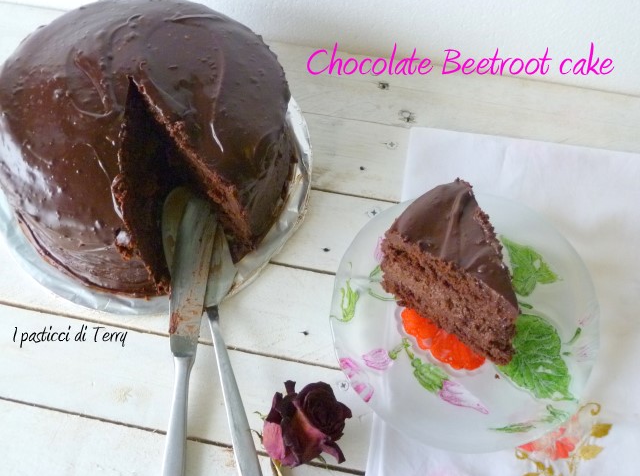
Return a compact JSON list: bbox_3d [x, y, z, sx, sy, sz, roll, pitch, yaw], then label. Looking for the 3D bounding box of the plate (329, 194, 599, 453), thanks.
[{"bbox_3d":[0.112,0.060,0.561,0.207,0.020,0.207,0,69,0],"label":"plate"}]

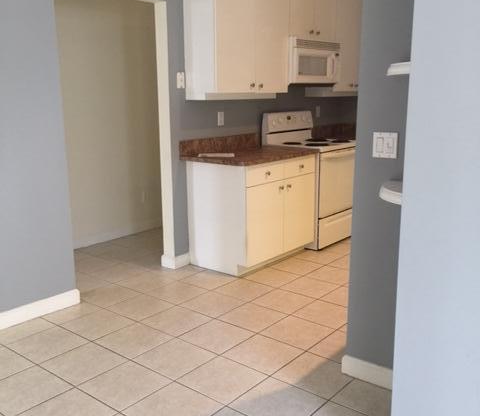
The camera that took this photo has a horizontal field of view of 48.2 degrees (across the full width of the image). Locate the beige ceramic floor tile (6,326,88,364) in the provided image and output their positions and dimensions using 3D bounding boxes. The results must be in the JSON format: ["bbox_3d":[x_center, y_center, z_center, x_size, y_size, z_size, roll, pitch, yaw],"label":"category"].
[{"bbox_3d":[-1.095,0.786,3.079,0.335,0.010,0.335,10,16,38],"label":"beige ceramic floor tile"}]

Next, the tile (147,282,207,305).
[{"bbox_3d":[-0.447,0.613,3.852,0.335,0.010,0.335,10,16,38],"label":"tile"}]

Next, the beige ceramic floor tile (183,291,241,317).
[{"bbox_3d":[-0.181,0.646,3.574,0.330,0.010,0.330,10,16,38],"label":"beige ceramic floor tile"}]

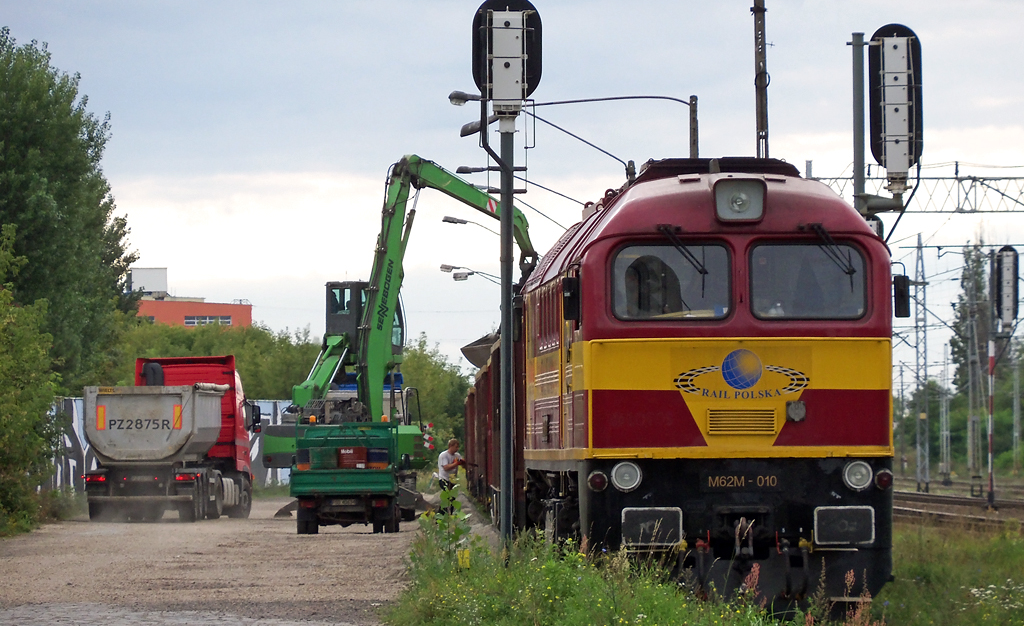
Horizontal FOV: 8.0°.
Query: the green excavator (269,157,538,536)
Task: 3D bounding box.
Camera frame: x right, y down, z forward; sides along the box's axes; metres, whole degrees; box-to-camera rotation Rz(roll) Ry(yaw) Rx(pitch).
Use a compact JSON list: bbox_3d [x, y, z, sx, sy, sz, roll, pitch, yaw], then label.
[{"bbox_3d":[-2.465,0.548,174.000,4.200,8.600,9.000,-1,-1,41],"label":"green excavator"}]

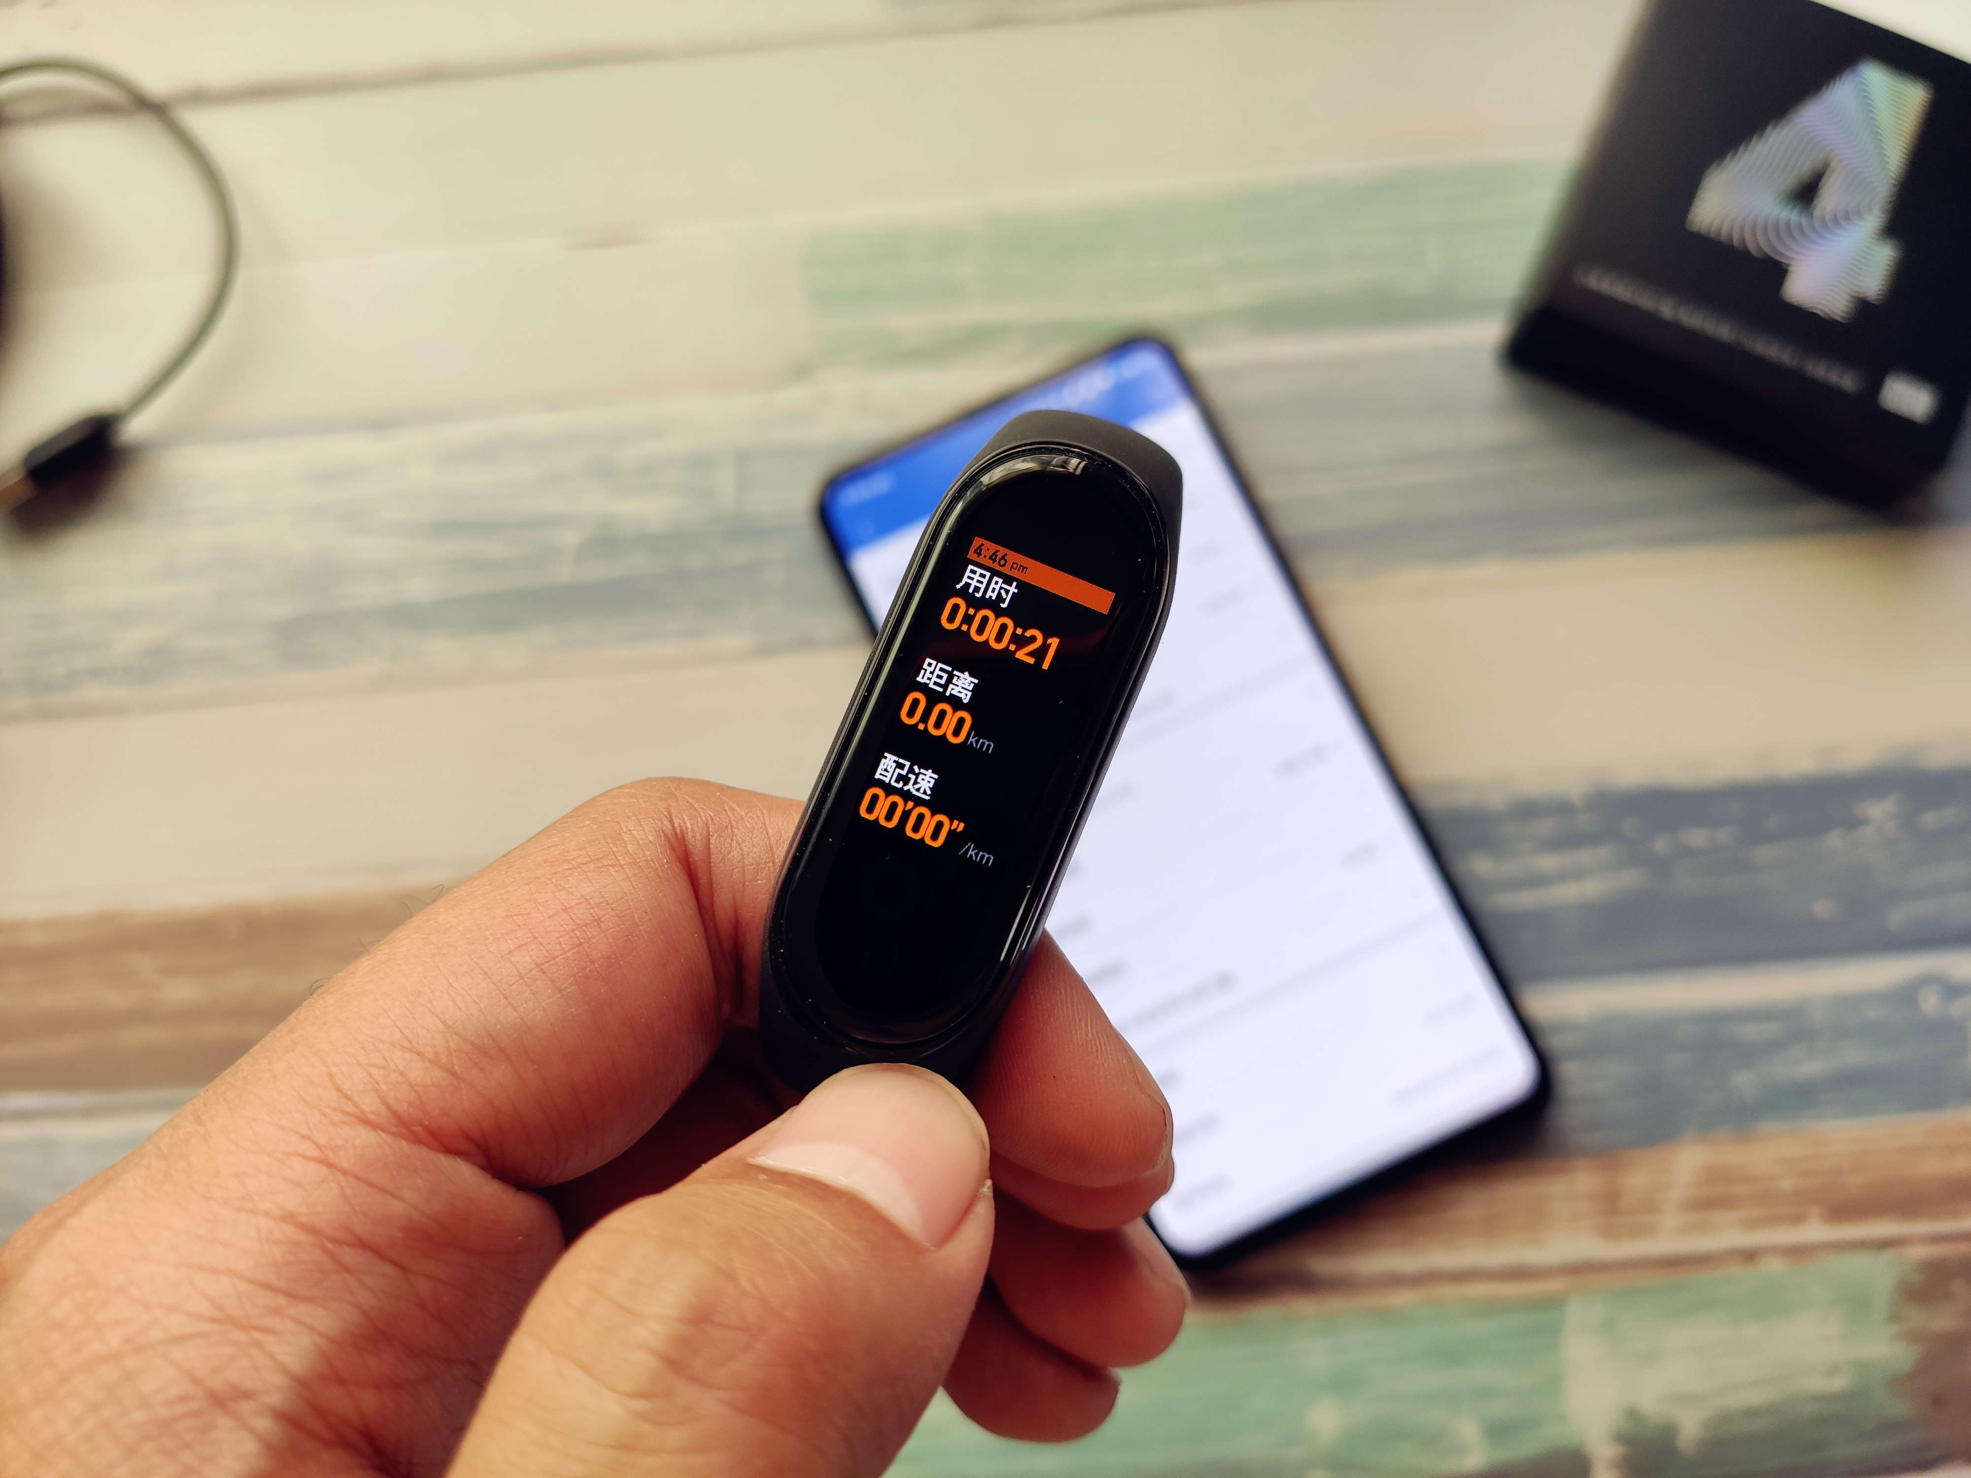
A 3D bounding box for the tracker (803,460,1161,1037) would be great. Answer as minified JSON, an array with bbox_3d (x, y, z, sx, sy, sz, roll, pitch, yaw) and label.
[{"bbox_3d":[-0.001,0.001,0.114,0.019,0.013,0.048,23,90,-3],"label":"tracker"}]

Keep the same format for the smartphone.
[{"bbox_3d":[0.033,0.008,0.271,0.074,0.009,0.158,-25,79,1],"label":"smartphone"}]

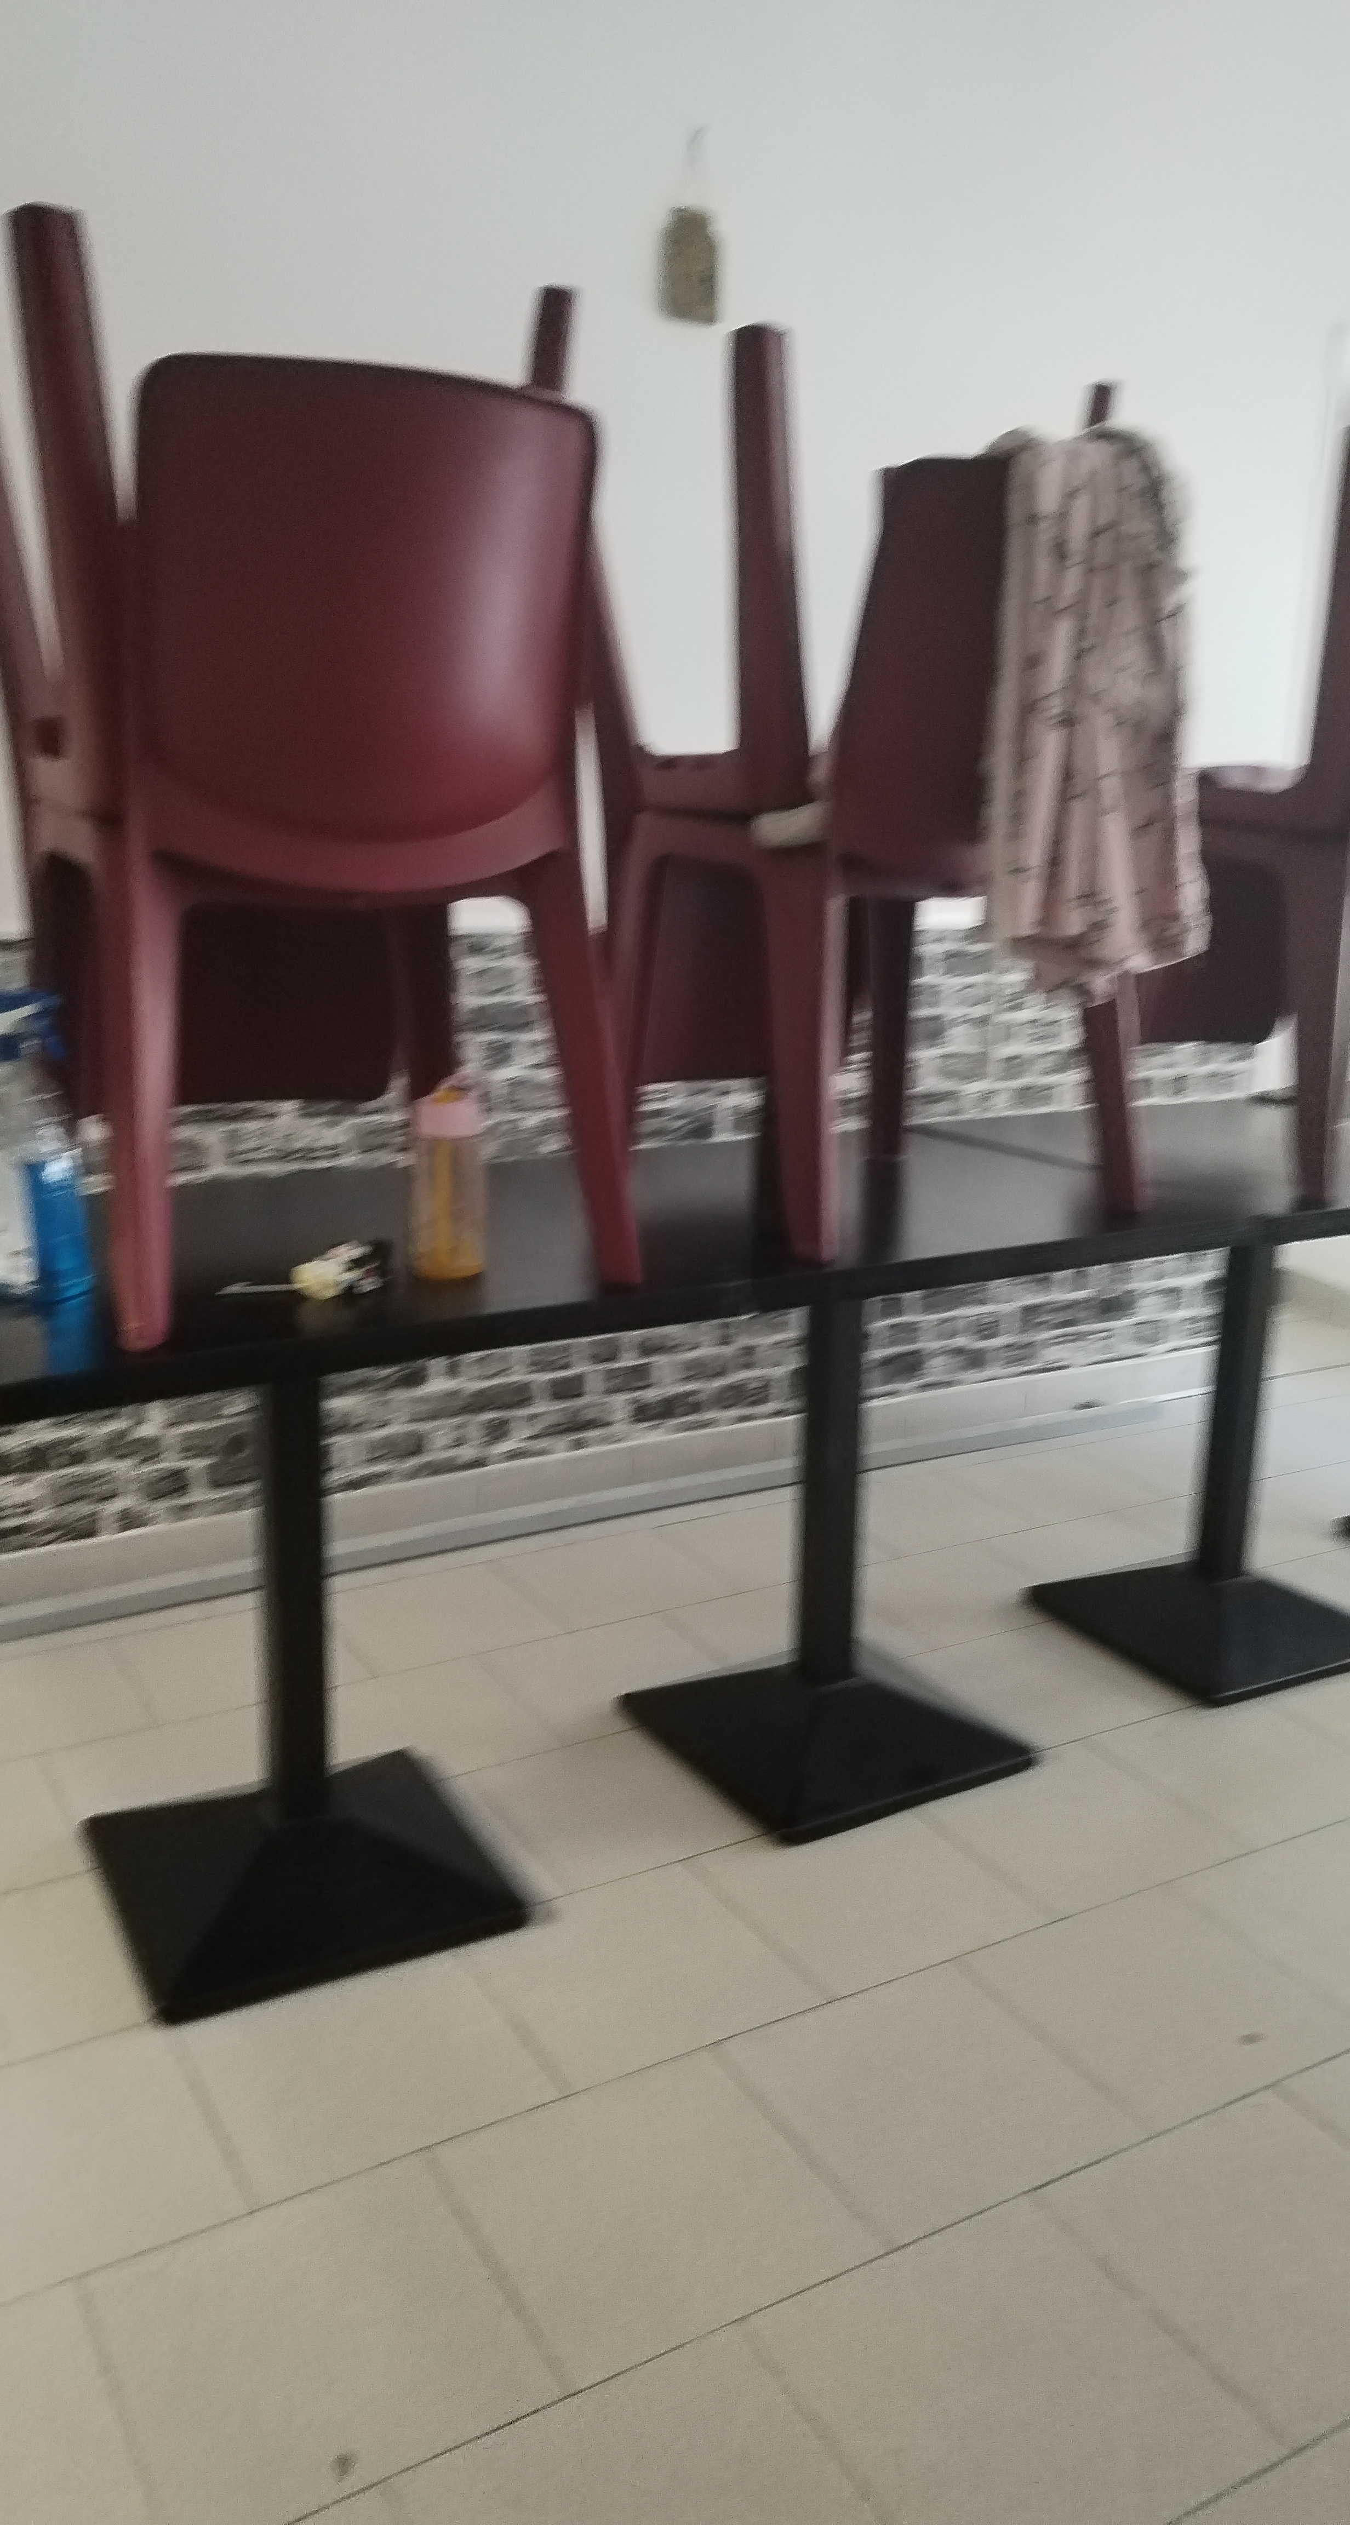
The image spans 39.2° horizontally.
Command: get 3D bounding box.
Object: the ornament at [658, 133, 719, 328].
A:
[{"bbox_3d":[0.023,-1.559,2.862,0.084,0.255,0.025,-7,16,-29],"label":"ornament"}]

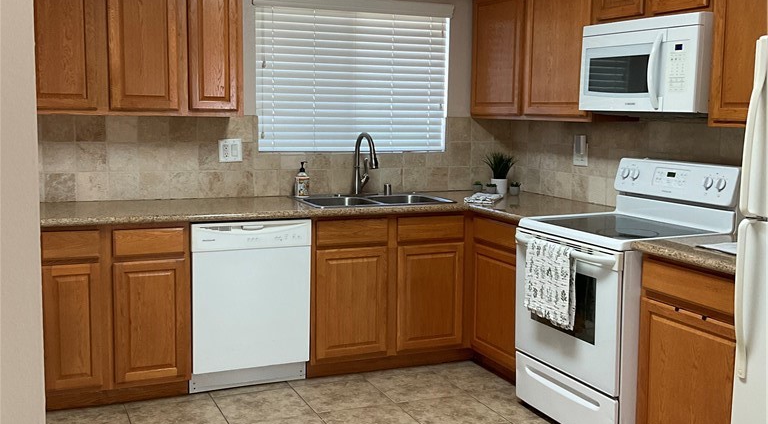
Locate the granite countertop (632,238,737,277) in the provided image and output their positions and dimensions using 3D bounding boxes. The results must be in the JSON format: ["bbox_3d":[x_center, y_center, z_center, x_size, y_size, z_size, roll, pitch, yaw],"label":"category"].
[{"bbox_3d":[1.432,0.164,3.313,0.650,0.037,0.581,-2,8,-23],"label":"granite countertop"}]

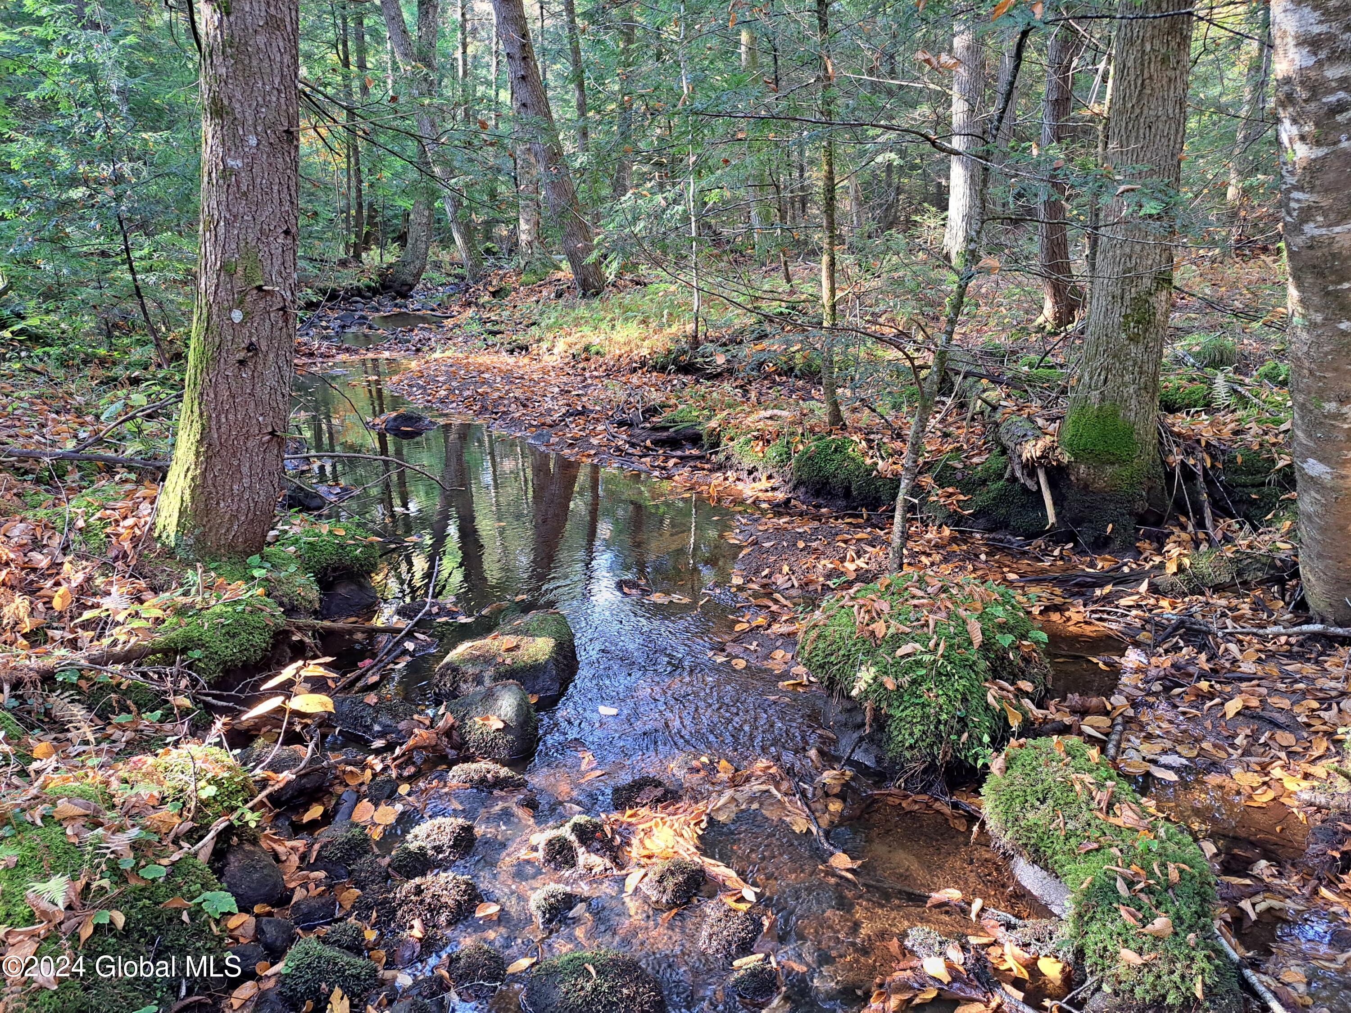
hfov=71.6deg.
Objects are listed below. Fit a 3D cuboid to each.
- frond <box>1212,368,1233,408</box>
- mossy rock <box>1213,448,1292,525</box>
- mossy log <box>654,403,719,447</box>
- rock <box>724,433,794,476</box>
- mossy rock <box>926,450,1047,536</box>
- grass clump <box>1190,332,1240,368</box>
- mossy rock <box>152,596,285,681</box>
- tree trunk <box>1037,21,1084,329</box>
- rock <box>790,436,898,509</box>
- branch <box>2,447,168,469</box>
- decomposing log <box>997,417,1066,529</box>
[{"bbox_3d":[3.155,-0.678,5.400,0.120,0.230,0.070,0,16,0],"label":"frond"},{"bbox_3d":[2.874,-0.097,4.650,0.390,0.350,0.330,0,16,0],"label":"mossy rock"},{"bbox_3d":[0.070,-0.500,5.976,0.400,0.200,0.300,-2,18,-8],"label":"mossy log"},{"bbox_3d":[0.493,-0.307,5.500,0.420,0.230,0.330,0,16,0],"label":"rock"},{"bbox_3d":[1.495,-0.062,4.523,0.555,0.392,0.416,5,19,17],"label":"mossy rock"},{"bbox_3d":[3.707,-1.068,6.450,0.340,0.210,0.300,10,20,27],"label":"grass clump"},{"bbox_3d":[-1.580,0.452,3.251,0.407,0.217,0.346,-9,20,-24],"label":"mossy rock"},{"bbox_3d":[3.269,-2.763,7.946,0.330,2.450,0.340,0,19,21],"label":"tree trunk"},{"bbox_3d":[0.913,-0.185,5.050,0.600,0.360,0.420,0,16,0],"label":"rock"},{"bbox_3d":[-2.933,-0.228,4.653,0.980,0.080,0.100,4,19,13],"label":"branch"},{"bbox_3d":[1.749,-0.174,4.600,0.300,0.480,0.450,0,16,0],"label":"decomposing log"}]

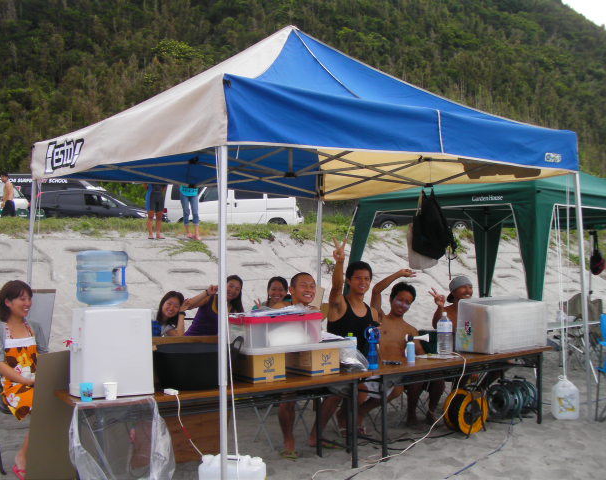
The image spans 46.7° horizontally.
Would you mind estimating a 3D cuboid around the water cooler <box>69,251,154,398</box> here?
[{"bbox_3d":[-1.055,0.435,3.860,0.390,0.765,0.320,0,0,-26],"label":"water cooler"}]

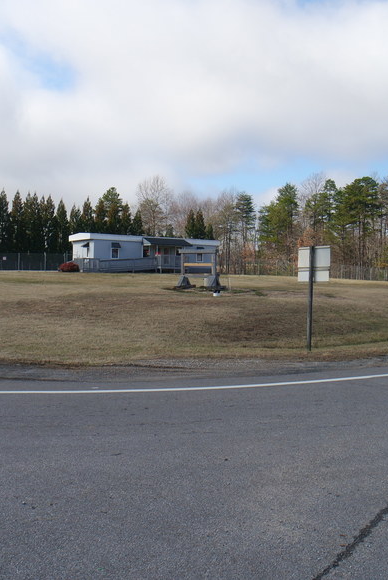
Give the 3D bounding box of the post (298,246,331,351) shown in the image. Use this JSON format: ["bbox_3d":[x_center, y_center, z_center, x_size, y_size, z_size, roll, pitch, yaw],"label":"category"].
[{"bbox_3d":[2.738,0.196,13.400,0.120,2.380,0.970,1,1,-34],"label":"post"}]

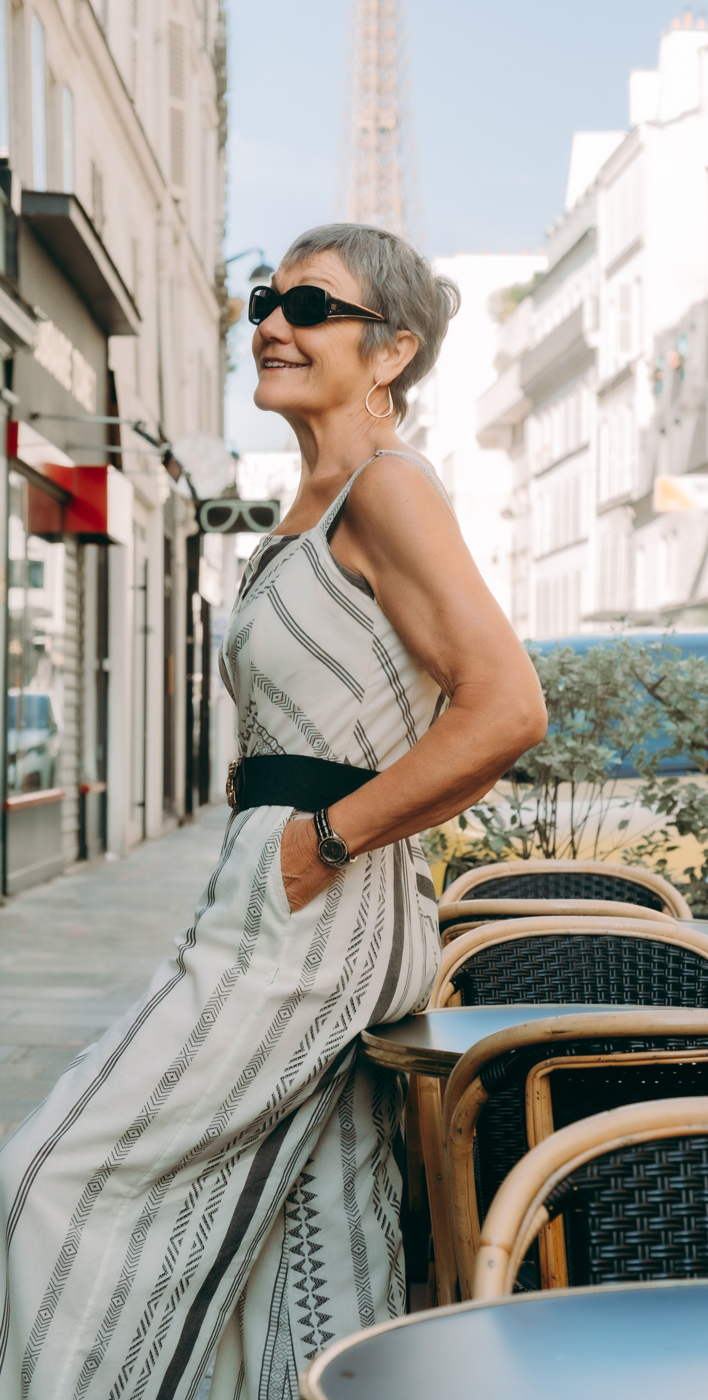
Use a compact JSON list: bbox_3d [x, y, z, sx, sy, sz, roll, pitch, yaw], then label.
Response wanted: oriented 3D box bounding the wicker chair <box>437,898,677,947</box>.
[{"bbox_3d":[0.293,0.704,4.197,0.500,0.830,0.540,0,0,3],"label":"wicker chair"}]

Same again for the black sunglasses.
[{"bbox_3d":[-0.021,-0.430,3.075,0.130,0.048,0.145,10,-1,-35],"label":"black sunglasses"}]

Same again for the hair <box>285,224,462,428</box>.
[{"bbox_3d":[0.019,-0.432,3.110,0.200,0.215,0.175,10,-1,-35],"label":"hair"}]

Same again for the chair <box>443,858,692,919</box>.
[{"bbox_3d":[0.378,0.708,4.777,0.500,0.830,0.540,0,0,2],"label":"chair"}]

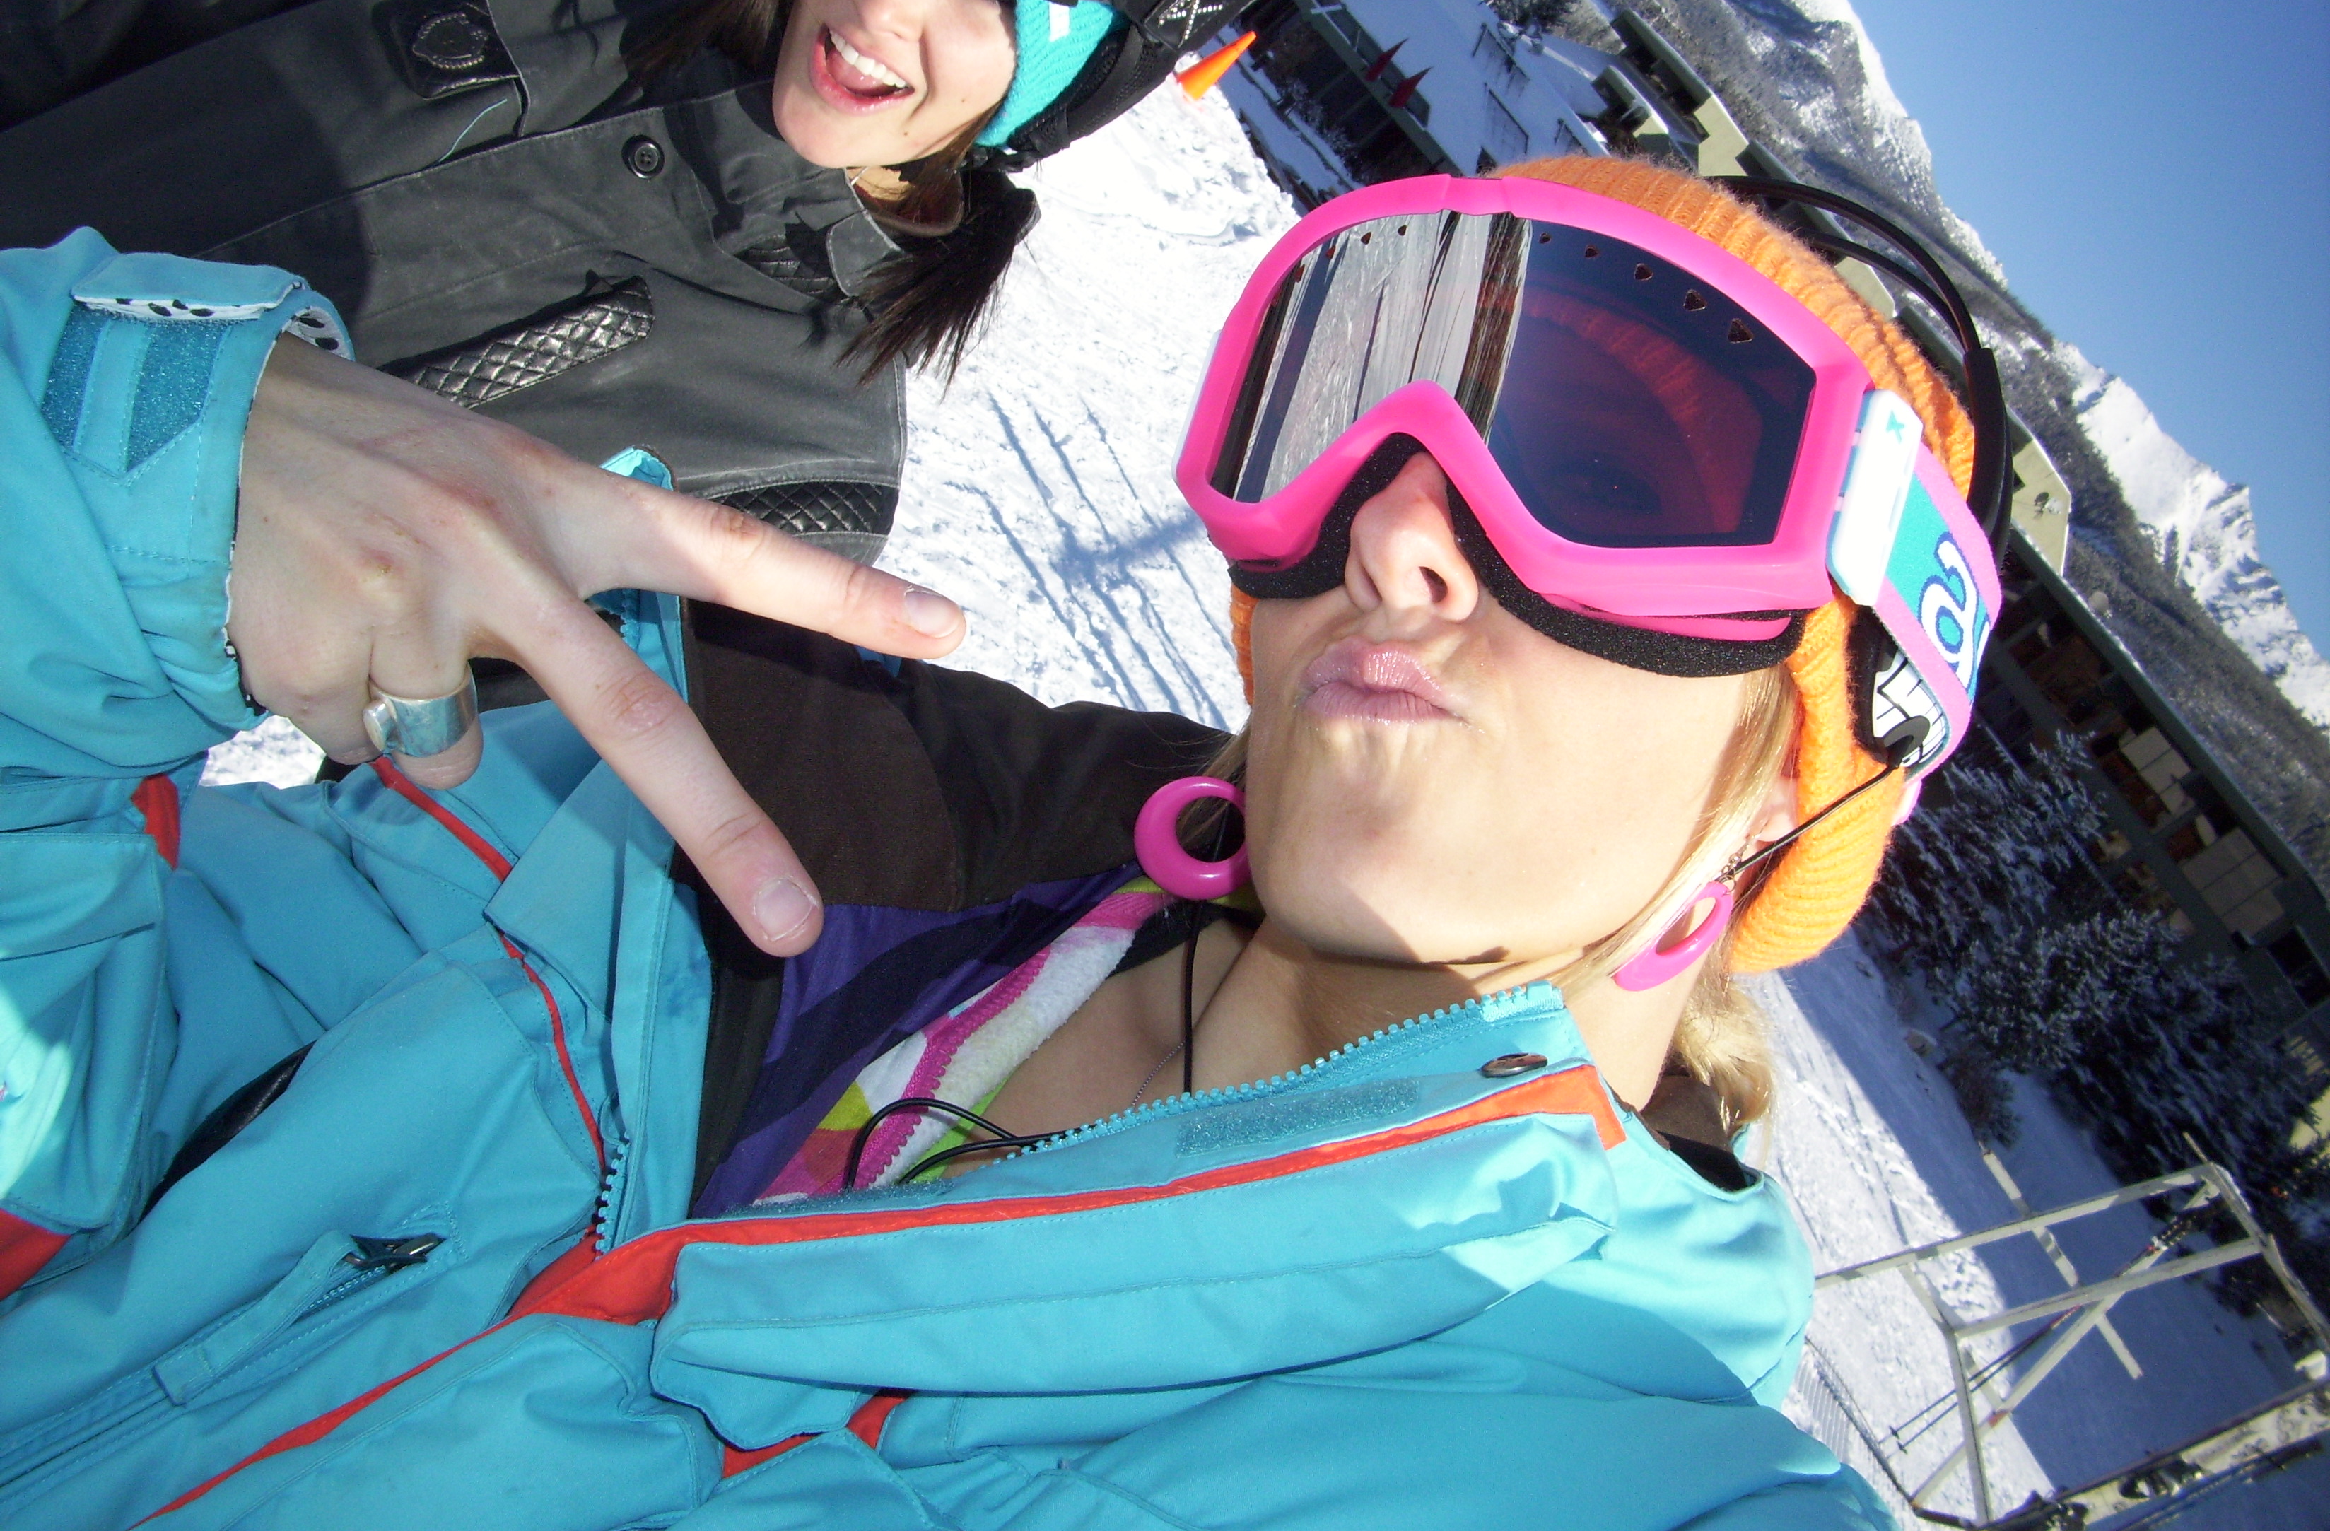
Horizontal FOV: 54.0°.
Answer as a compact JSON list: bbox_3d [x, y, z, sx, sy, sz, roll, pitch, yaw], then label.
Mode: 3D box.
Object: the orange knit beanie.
[{"bbox_3d":[0.131,-0.066,0.650,0.195,0.185,0.225,17,-31,36],"label":"orange knit beanie"}]

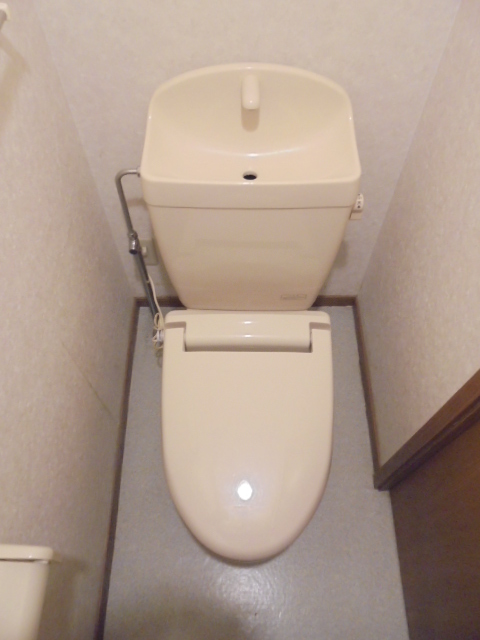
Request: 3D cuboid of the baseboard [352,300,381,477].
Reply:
[{"bbox_3d":[0.409,0.195,1.553,0.011,0.062,0.586,0,60,0],"label":"baseboard"}]

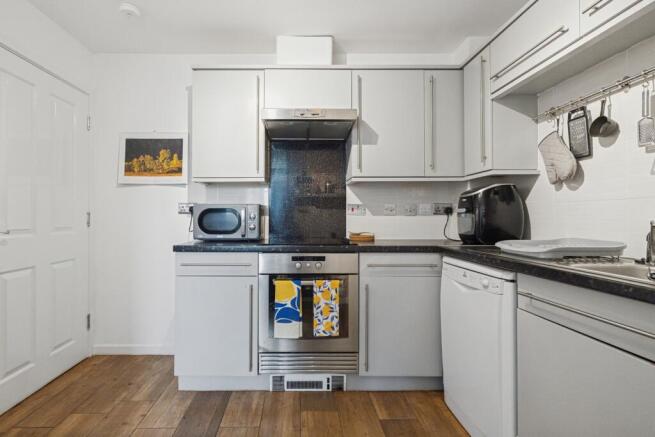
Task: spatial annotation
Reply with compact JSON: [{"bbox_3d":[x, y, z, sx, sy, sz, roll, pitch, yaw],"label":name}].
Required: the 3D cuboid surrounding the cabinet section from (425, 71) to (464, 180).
[{"bbox_3d":[0.806,-0.657,2.011,0.271,0.729,0.022,0,0,0],"label":"cabinet section"}]

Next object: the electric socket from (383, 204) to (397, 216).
[{"bbox_3d":[0.500,-0.066,2.309,0.092,0.090,0.013,0,0,-2],"label":"electric socket"}]

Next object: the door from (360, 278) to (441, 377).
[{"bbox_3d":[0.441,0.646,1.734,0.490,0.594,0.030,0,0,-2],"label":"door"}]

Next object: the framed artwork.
[{"bbox_3d":[-1.346,-0.464,2.250,0.542,0.400,0.020,0,0,0],"label":"framed artwork"}]

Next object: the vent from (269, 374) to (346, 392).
[{"bbox_3d":[-0.116,1.009,1.780,0.459,0.097,0.030,0,0,0],"label":"vent"}]

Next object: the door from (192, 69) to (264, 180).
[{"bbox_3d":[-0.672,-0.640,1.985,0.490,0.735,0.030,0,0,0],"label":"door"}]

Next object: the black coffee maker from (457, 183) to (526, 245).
[{"bbox_3d":[1.050,-0.027,1.870,0.345,0.372,0.300,0,0,-8],"label":"black coffee maker"}]

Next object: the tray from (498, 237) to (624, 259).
[{"bbox_3d":[0.970,0.127,1.295,0.360,0.065,0.370,0,0,-6],"label":"tray"}]

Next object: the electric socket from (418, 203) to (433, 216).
[{"bbox_3d":[0.779,-0.068,2.309,0.095,0.092,0.013,0,0,-2],"label":"electric socket"}]

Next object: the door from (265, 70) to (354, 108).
[{"bbox_3d":[-0.130,-0.888,2.014,0.595,0.263,0.022,0,0,-2],"label":"door"}]

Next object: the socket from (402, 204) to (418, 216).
[{"bbox_3d":[0.648,-0.064,2.248,0.092,0.087,0.015,0,0,0],"label":"socket"}]

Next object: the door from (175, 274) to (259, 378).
[{"bbox_3d":[-0.657,0.643,1.731,0.490,0.587,0.022,0,0,0],"label":"door"}]

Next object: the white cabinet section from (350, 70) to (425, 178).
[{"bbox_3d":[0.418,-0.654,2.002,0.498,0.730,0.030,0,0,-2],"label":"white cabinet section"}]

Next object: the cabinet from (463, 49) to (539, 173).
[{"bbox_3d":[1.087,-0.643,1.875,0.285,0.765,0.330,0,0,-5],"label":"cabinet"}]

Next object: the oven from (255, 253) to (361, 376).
[{"bbox_3d":[-0.125,0.560,1.960,0.590,0.710,0.540,0,0,-2],"label":"oven"}]

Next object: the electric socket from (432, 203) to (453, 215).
[{"bbox_3d":[0.892,-0.071,2.249,0.146,0.089,0.018,0,0,0],"label":"electric socket"}]

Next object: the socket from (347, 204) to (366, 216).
[{"bbox_3d":[0.230,-0.064,2.248,0.142,0.087,0.015,0,0,0],"label":"socket"}]

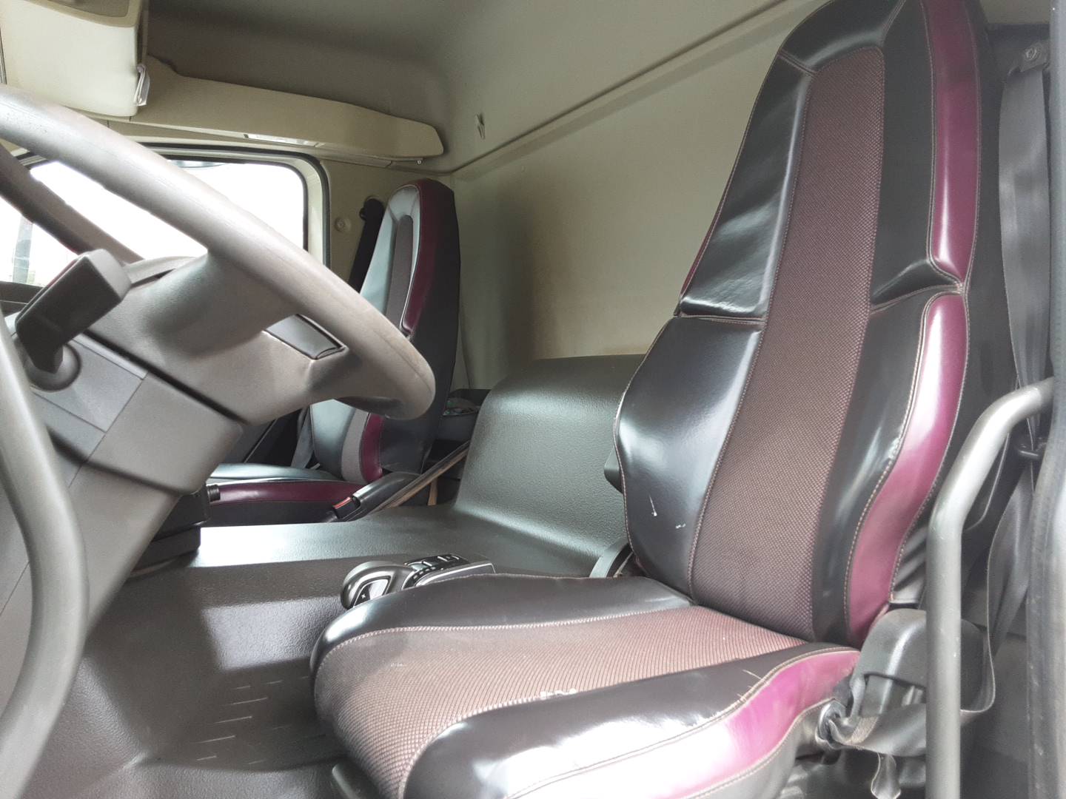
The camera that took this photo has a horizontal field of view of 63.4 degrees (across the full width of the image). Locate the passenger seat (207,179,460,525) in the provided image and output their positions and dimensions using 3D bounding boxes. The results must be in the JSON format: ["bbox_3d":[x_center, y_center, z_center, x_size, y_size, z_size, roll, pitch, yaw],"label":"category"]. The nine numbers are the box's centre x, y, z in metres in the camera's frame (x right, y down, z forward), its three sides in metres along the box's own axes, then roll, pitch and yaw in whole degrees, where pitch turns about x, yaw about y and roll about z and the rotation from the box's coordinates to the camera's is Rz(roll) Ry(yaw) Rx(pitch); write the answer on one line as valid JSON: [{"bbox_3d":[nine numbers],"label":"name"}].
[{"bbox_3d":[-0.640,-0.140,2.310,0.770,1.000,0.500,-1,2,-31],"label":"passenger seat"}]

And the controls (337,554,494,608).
[{"bbox_3d":[-0.163,0.265,1.255,0.235,0.080,0.075,-1,2,-31],"label":"controls"}]

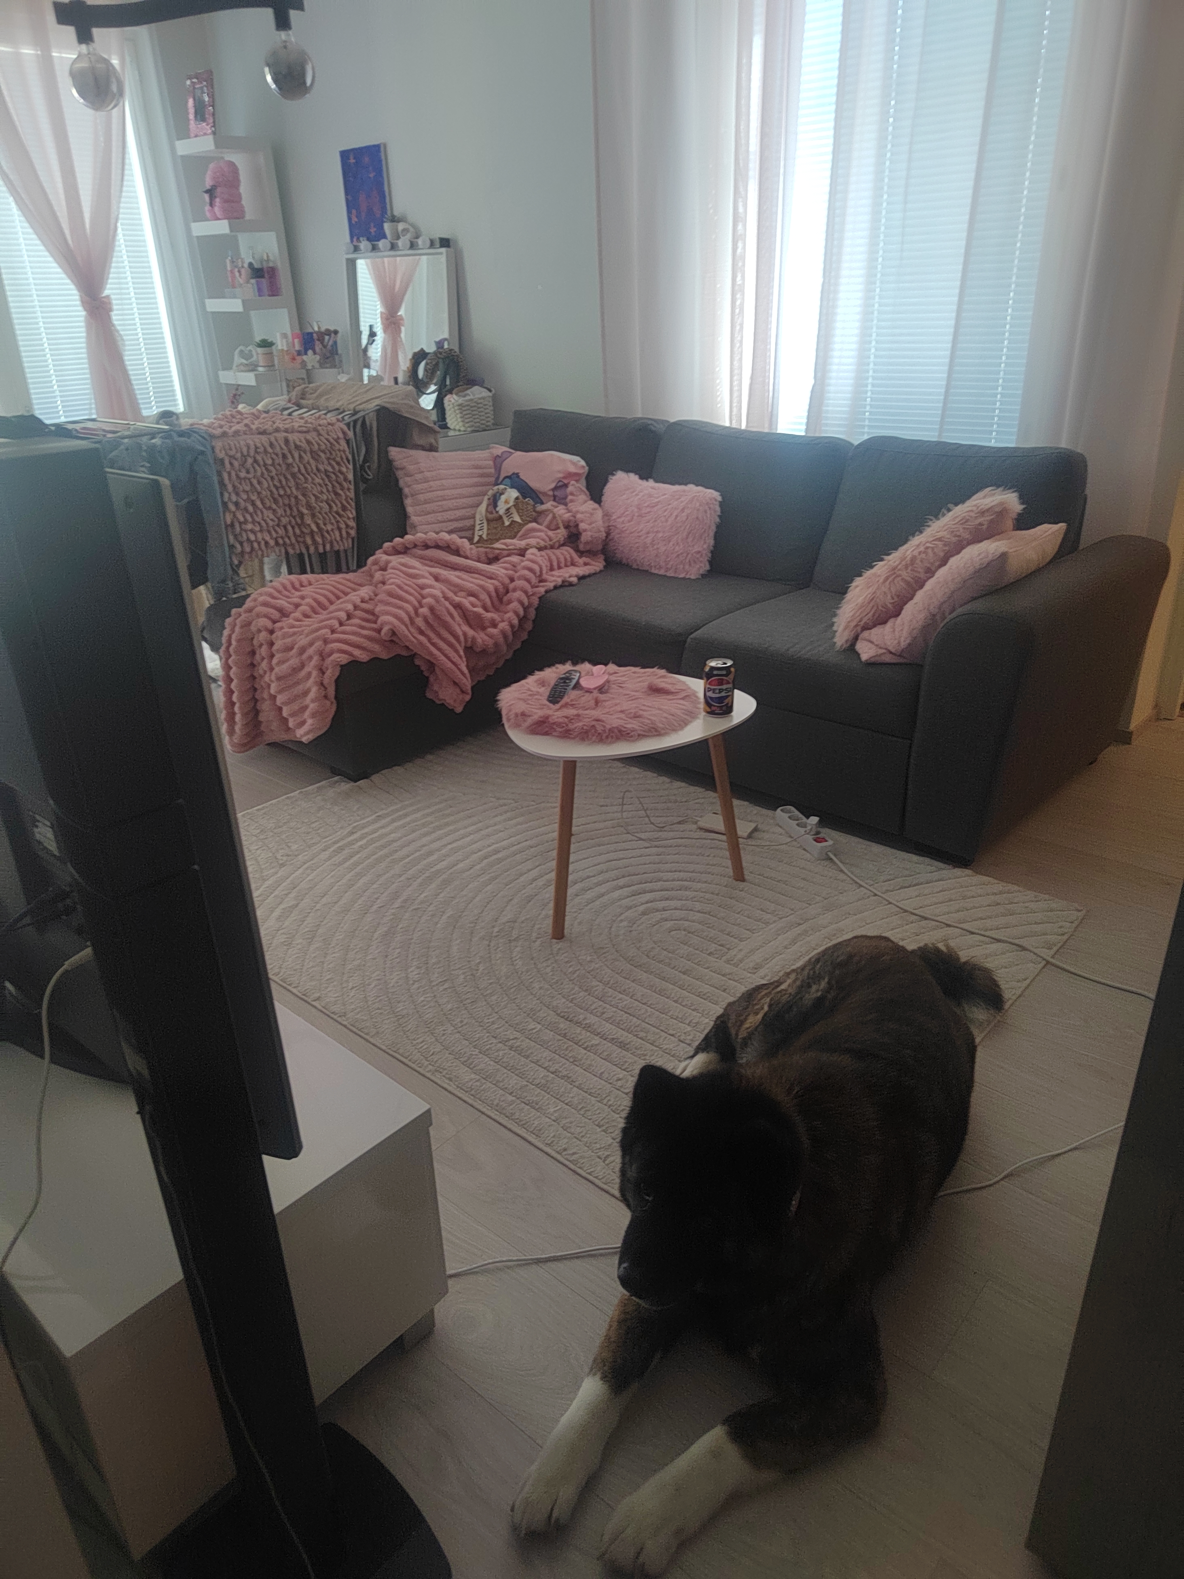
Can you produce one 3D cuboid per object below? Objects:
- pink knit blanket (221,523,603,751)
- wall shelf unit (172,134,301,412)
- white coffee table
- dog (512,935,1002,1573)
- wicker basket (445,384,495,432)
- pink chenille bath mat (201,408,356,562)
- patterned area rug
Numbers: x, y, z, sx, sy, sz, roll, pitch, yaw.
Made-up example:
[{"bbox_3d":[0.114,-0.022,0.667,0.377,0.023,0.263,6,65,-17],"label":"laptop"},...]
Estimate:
[{"bbox_3d":[-0.540,-0.518,3.376,0.950,0.540,1.150,19,31,37],"label":"pink knit blanket"},{"bbox_3d":[-1.573,-1.974,4.994,0.300,1.900,0.280,19,31,37],"label":"wall shelf unit"},{"bbox_3d":[0.061,0.018,2.340,0.518,0.406,0.558,19,31,37],"label":"white coffee table"},{"bbox_3d":[0.252,0.409,1.414,0.490,0.470,1.070,12,28,27],"label":"dog"},{"bbox_3d":[-0.508,-1.545,4.264,0.140,0.160,0.200,19,31,37],"label":"wicker basket"},{"bbox_3d":[-1.197,-1.123,3.838,0.360,0.470,0.550,19,31,37],"label":"pink chenille bath mat"},{"bbox_3d":[-0.056,0.220,2.406,1.886,0.012,1.282,19,31,37],"label":"patterned area rug"}]

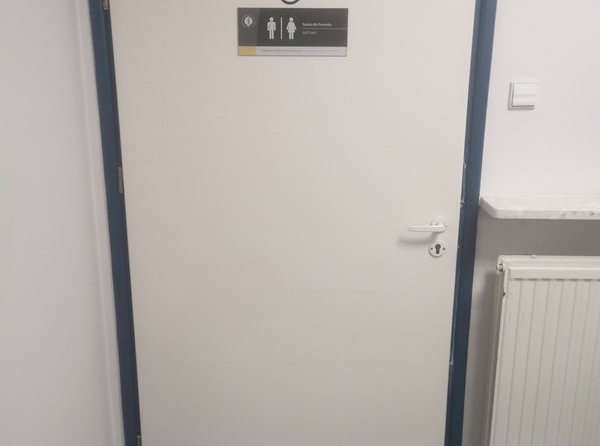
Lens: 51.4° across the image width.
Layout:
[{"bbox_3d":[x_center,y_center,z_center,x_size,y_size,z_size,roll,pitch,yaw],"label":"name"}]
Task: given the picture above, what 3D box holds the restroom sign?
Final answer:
[{"bbox_3d":[-0.020,-0.551,1.803,0.316,0.133,0.005,0,15,1],"label":"restroom sign"}]

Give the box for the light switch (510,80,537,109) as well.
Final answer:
[{"bbox_3d":[0.653,-0.374,1.821,0.080,0.081,0.022,0,15,1],"label":"light switch"}]

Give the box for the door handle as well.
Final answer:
[{"bbox_3d":[0.393,0.013,1.917,0.128,0.053,0.060,0,15,1],"label":"door handle"}]

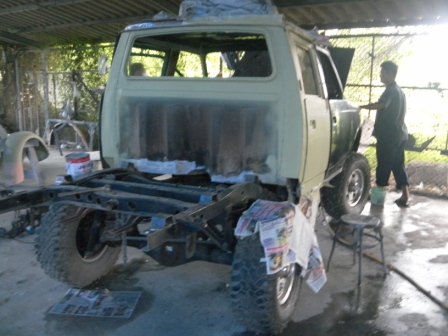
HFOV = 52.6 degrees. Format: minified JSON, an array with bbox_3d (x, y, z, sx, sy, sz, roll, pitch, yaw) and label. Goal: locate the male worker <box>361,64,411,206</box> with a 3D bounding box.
[{"bbox_3d":[2.041,-0.418,5.711,0.580,1.760,0.500,5,12,25],"label":"male worker"}]

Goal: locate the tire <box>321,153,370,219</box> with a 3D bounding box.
[{"bbox_3d":[1.383,0.212,5.086,0.258,0.776,0.776,10,15,42],"label":"tire"}]

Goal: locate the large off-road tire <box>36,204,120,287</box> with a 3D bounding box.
[{"bbox_3d":[-1.083,0.510,3.528,0.258,0.776,0.776,5,12,25],"label":"large off-road tire"}]

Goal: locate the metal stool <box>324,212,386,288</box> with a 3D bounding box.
[{"bbox_3d":[1.090,0.645,3.671,0.335,0.465,0.335,-6,13,-30],"label":"metal stool"}]

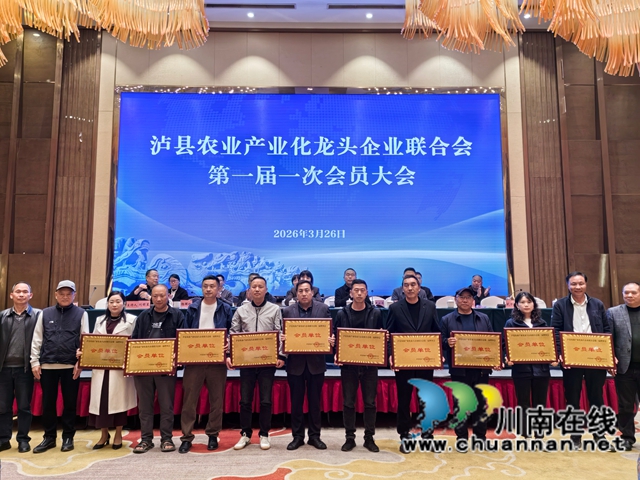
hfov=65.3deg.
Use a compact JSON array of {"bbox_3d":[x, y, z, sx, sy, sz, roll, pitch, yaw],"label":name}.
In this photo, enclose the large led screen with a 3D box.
[{"bbox_3d":[-0.181,-0.883,9.421,7.250,3.850,0.120,0,-7,0],"label":"large led screen"}]

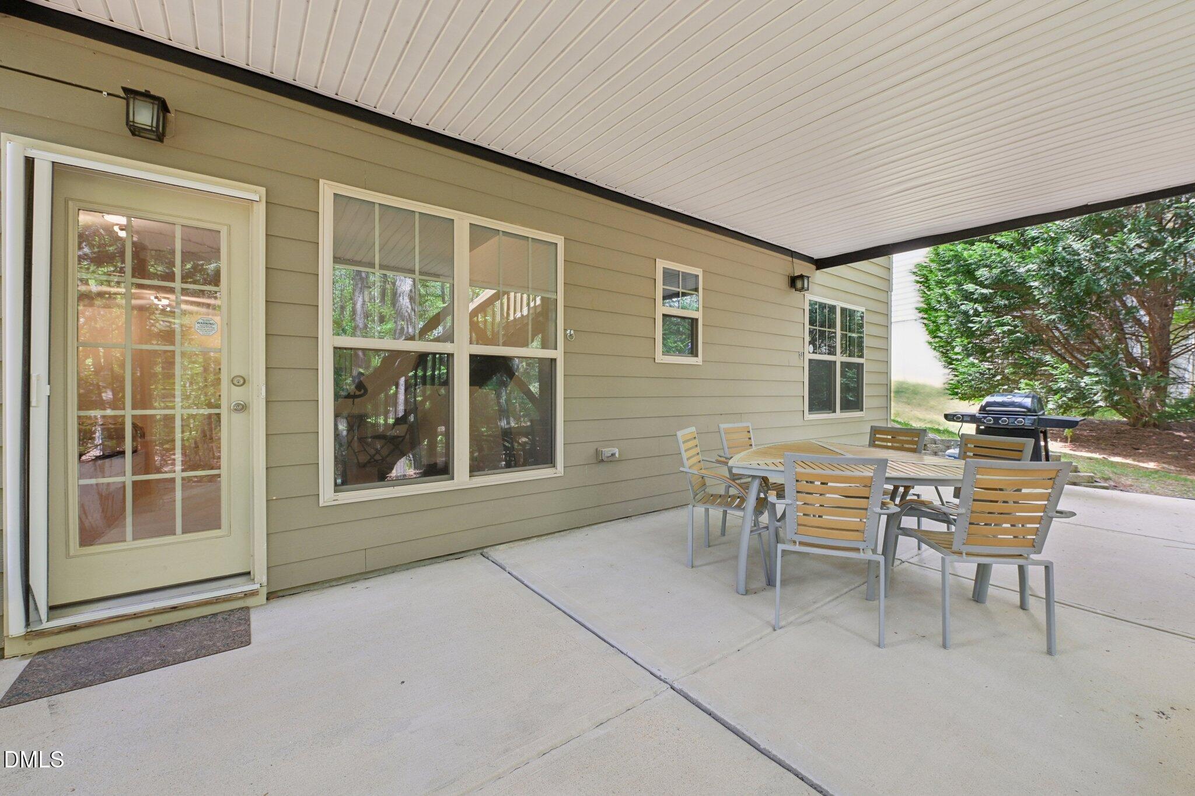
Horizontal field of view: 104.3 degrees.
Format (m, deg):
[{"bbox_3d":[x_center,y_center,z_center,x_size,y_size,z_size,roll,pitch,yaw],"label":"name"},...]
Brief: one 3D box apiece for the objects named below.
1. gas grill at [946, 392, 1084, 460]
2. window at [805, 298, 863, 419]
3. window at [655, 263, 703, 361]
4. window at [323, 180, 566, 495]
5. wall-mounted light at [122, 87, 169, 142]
[{"bbox_3d":[4.978,0.499,5.603,0.580,1.114,1.224,0,0,-37],"label":"gas grill"},{"bbox_3d":[3.171,-0.503,6.195,1.599,1.545,0.090,0,0,-37],"label":"window"},{"bbox_3d":[0.766,-0.791,4.406,0.621,0.934,0.090,0,0,-37],"label":"window"},{"bbox_3d":[-0.934,-0.315,3.147,1.638,1.857,0.090,0,0,-37],"label":"window"},{"bbox_3d":[-2.065,-1.283,2.129,0.137,0.194,0.185,0,0,-37],"label":"wall-mounted light"}]

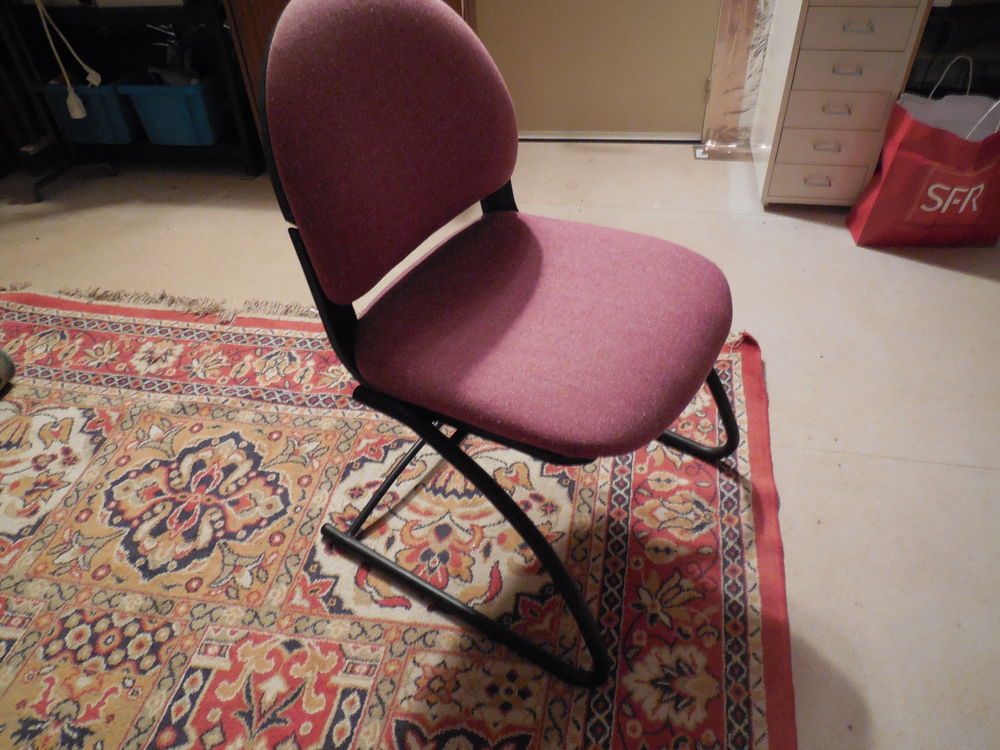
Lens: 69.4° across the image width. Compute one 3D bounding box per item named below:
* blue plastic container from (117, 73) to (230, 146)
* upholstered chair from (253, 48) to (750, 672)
[{"bbox_3d":[-1.052,-0.987,2.542,0.300,0.215,0.410,3,43,8],"label":"blue plastic container"},{"bbox_3d":[0.041,-0.080,1.093,0.605,0.875,0.562,23,49,26],"label":"upholstered chair"}]

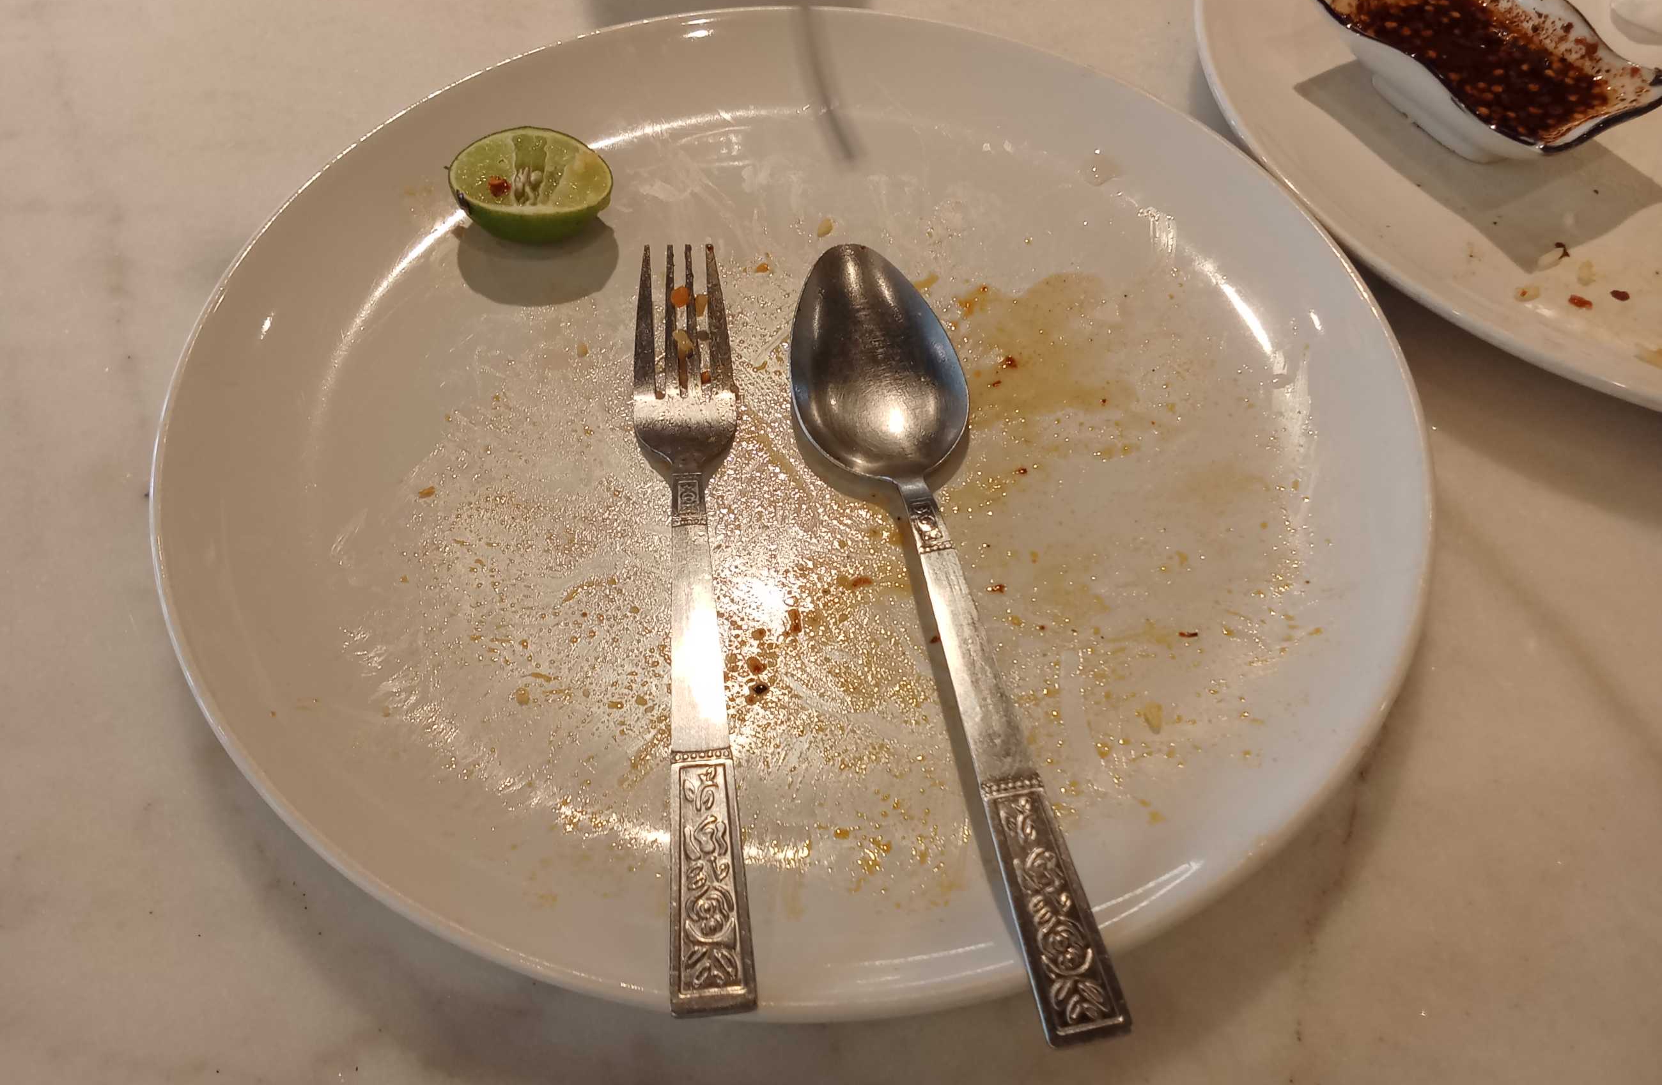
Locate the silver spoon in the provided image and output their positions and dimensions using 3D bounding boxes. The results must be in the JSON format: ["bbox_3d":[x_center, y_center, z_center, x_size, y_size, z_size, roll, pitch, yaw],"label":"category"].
[{"bbox_3d":[0.023,0.000,0.259,0.041,0.022,0.195,-8,51,-7],"label":"silver spoon"}]

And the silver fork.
[{"bbox_3d":[-0.028,-0.002,0.261,0.024,0.018,0.191,-4,51,-4],"label":"silver fork"}]

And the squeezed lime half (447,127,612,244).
[{"bbox_3d":[-0.075,-0.088,0.326,0.041,0.019,0.036,0,56,-1],"label":"squeezed lime half"}]

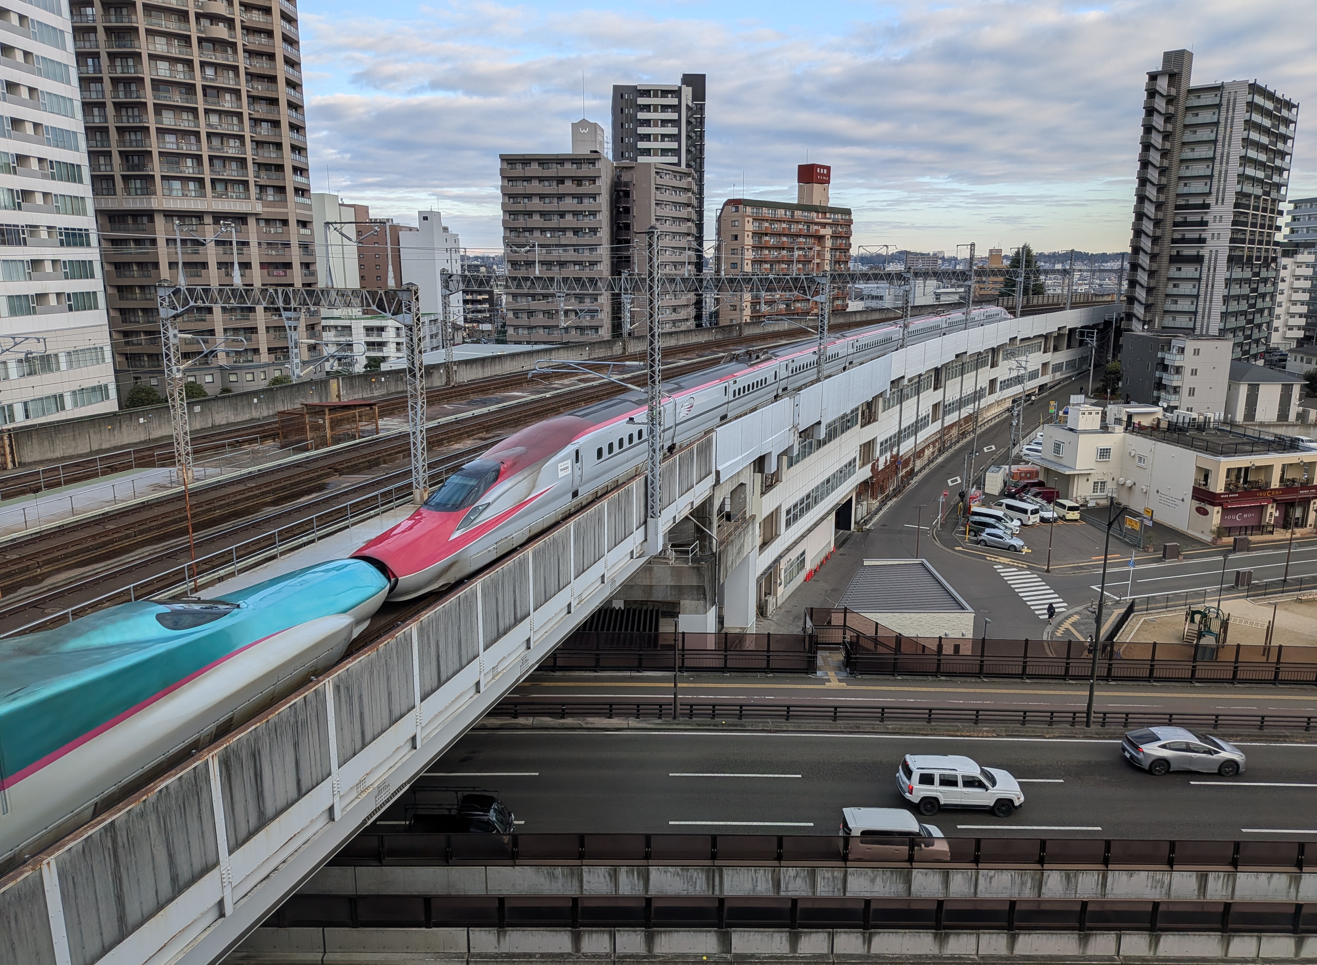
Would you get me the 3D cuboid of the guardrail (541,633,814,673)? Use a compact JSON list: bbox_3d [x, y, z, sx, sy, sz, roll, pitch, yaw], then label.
[{"bbox_3d":[0.871,7.907,42.412,13.200,1.950,0.150,2,13,-3],"label":"guardrail"}]

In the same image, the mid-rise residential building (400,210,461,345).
[{"bbox_3d":[-67.109,-59.220,271.165,9.800,39.900,22.000,2,13,7],"label":"mid-rise residential building"}]

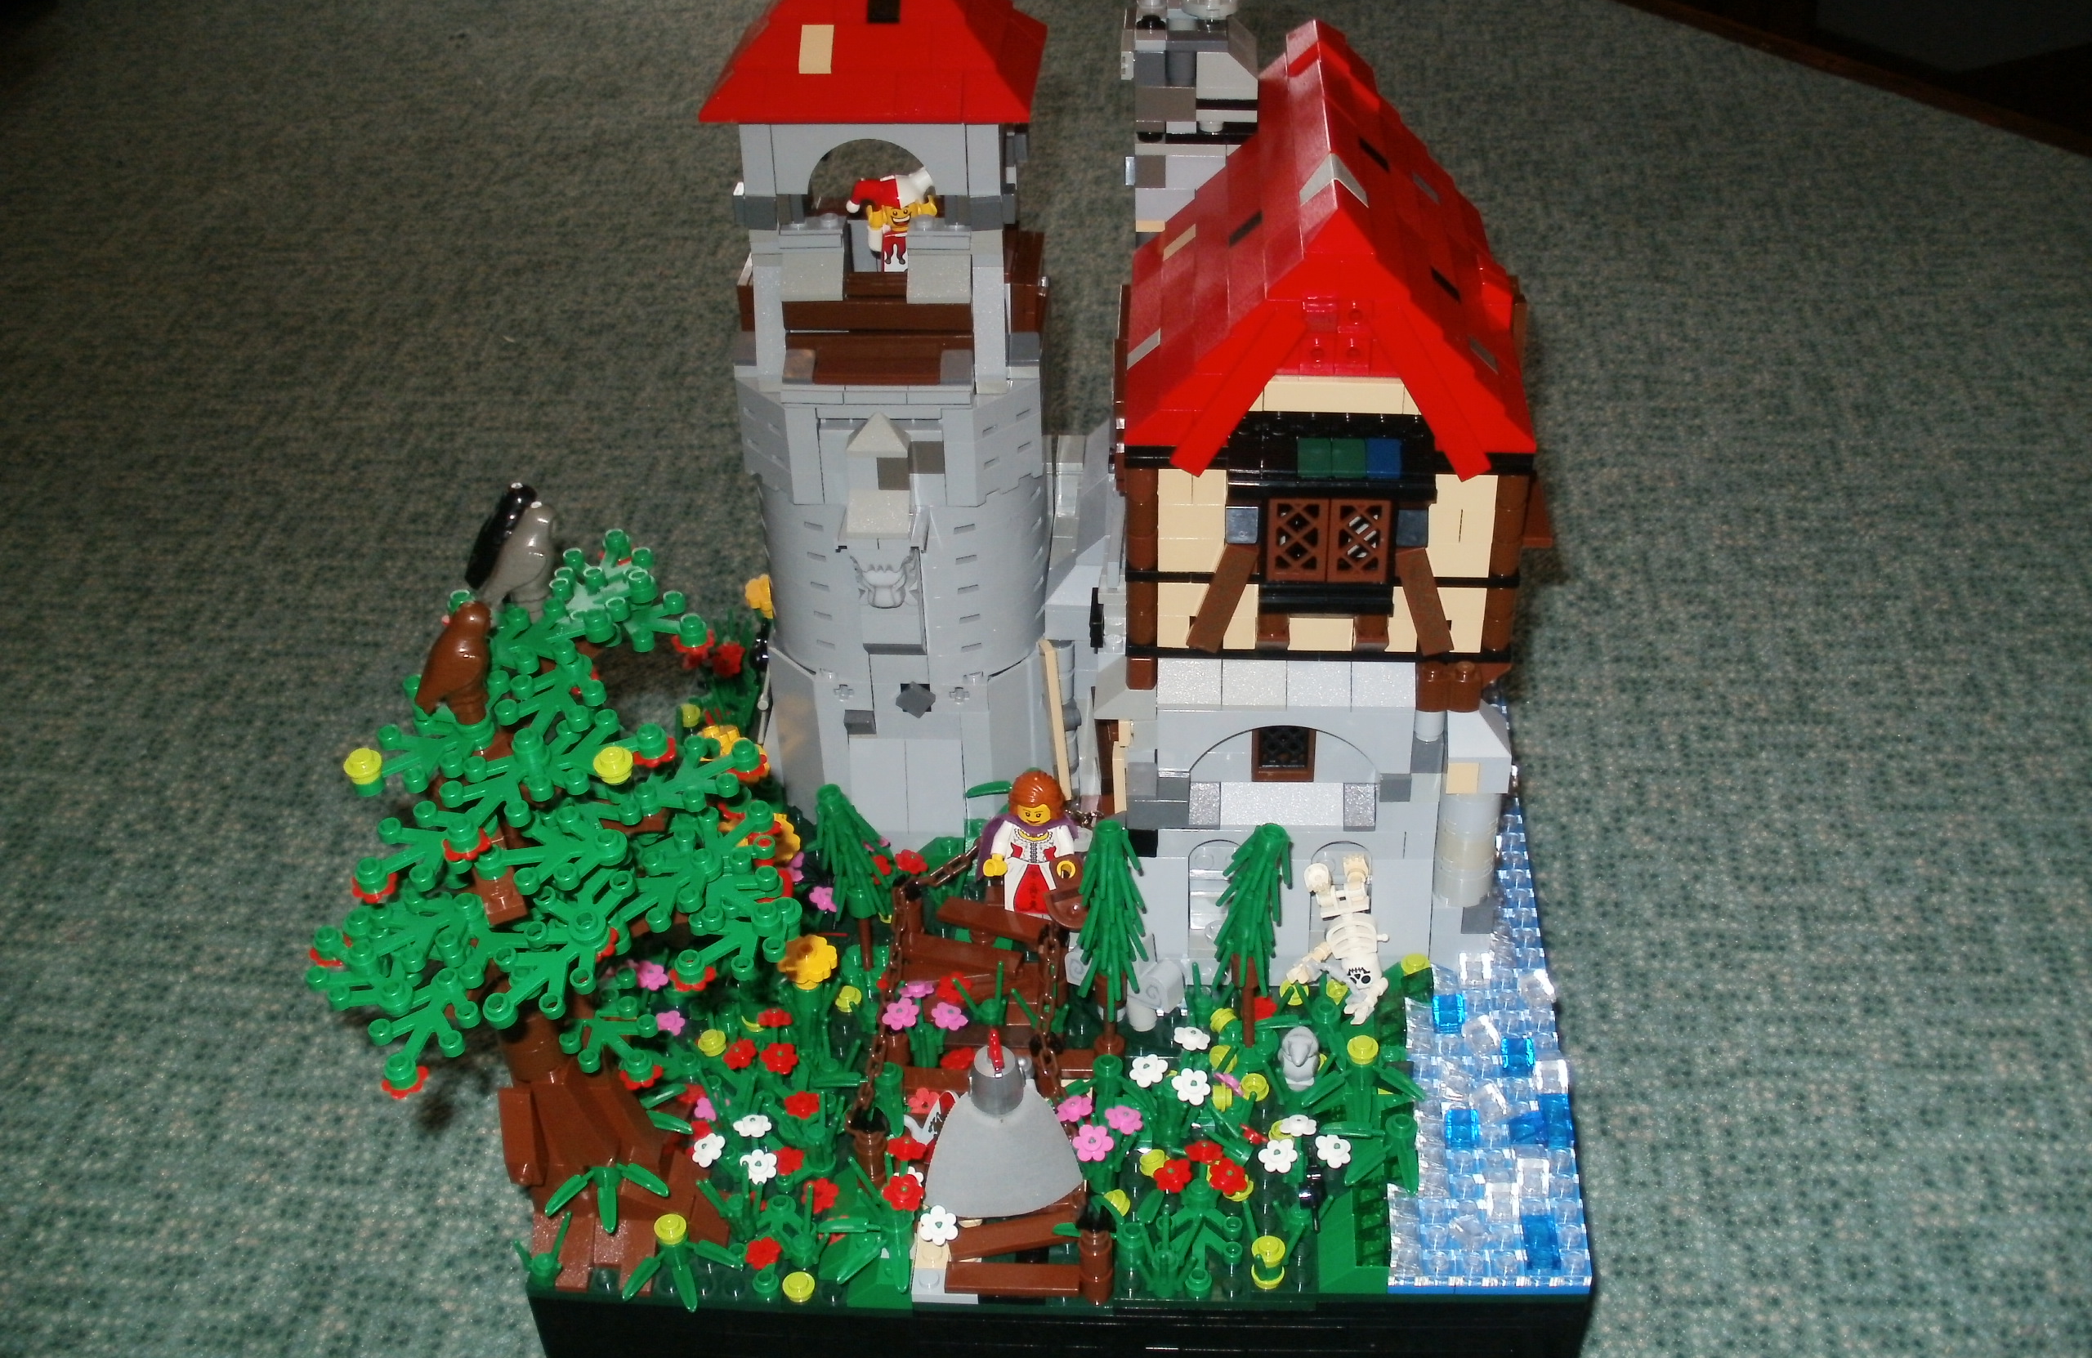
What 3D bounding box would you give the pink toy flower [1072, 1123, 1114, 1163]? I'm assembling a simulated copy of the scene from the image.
[{"bbox_3d":[0.011,0.112,0.523,0.009,0.004,0.009,-1,56,1],"label":"pink toy flower"}]

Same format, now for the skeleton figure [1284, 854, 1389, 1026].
[{"bbox_3d":[0.078,0.070,0.580,0.027,0.043,0.021,-10,12,8],"label":"skeleton figure"}]

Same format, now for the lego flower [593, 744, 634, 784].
[{"bbox_3d":[-0.089,0.018,0.449,0.008,0.005,0.008,-2,47,6],"label":"lego flower"}]

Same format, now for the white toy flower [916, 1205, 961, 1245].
[{"bbox_3d":[-0.025,0.128,0.509,0.009,0.004,0.009,1,69,-2],"label":"white toy flower"}]

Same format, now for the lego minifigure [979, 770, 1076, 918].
[{"bbox_3d":[-0.005,0.045,0.598,0.027,0.043,0.020,0,36,4],"label":"lego minifigure"}]

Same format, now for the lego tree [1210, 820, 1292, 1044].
[{"bbox_3d":[0.053,0.065,0.555,0.021,0.074,0.021,0,36,4],"label":"lego tree"}]

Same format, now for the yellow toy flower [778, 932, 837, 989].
[{"bbox_3d":[-0.064,0.076,0.586,0.016,0.006,0.016,0,36,4],"label":"yellow toy flower"}]

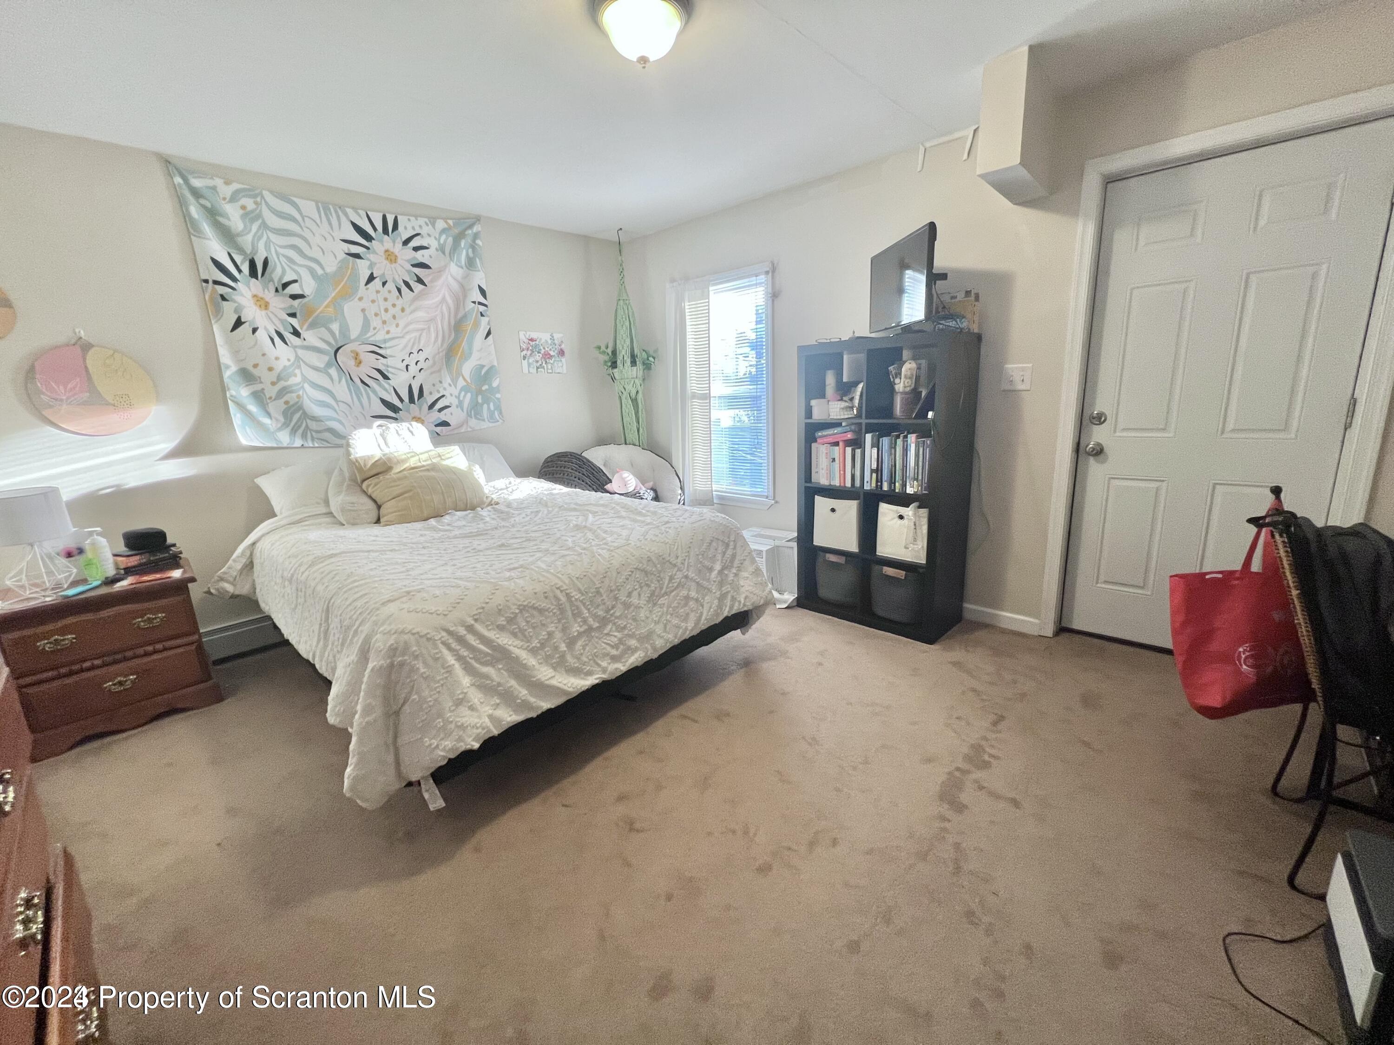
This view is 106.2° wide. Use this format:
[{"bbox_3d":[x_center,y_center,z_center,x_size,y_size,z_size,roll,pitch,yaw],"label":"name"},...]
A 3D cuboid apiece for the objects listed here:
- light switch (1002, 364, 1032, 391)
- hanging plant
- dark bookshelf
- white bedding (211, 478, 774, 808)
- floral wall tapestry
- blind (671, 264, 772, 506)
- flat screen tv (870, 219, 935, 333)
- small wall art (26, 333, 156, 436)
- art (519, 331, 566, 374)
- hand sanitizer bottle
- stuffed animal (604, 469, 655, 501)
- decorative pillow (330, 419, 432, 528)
[{"bbox_3d":[1.462,-0.663,2.395,0.121,0.120,0.015,10,19,43],"label":"light switch"},{"bbox_3d":[-0.535,-1.177,3.936,0.460,0.340,0.380,-4,14,-6],"label":"hanging plant"},{"bbox_3d":[0.985,-0.196,2.820,0.780,1.465,0.390,10,19,43],"label":"dark bookshelf"},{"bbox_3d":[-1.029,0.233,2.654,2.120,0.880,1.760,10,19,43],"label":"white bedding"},{"bbox_3d":[-1.891,-1.183,3.056,0.040,1.320,1.470,10,19,43],"label":"floral wall tapestry"},{"bbox_3d":[0.173,-0.905,3.705,0.870,1.530,0.070,10,19,43],"label":"blind"},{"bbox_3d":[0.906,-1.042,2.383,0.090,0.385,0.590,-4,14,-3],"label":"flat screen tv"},{"bbox_3d":[-2.689,-0.602,2.350,0.025,0.410,0.385,10,19,43],"label":"small wall art"},{"bbox_3d":[-1.126,-1.245,3.855,0.020,0.285,0.355,10,19,43],"label":"art"},{"bbox_3d":[-2.540,0.136,2.228,0.090,0.215,0.060,10,19,43],"label":"hand sanitizer bottle"},{"bbox_3d":[-0.474,-0.282,3.672,0.320,0.220,0.260,-2,14,4],"label":"stuffed animal"},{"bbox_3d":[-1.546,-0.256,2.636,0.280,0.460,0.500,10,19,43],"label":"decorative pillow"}]

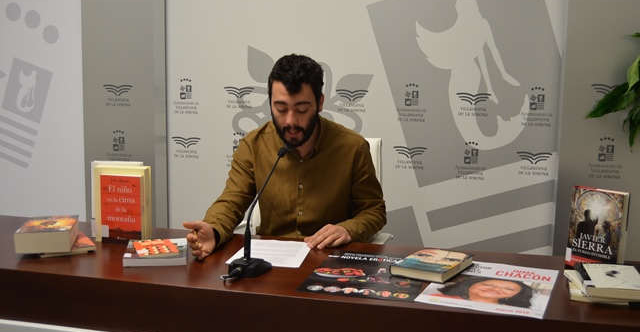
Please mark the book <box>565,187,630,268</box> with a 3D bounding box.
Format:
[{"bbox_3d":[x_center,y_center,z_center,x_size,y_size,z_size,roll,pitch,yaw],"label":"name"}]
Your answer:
[{"bbox_3d":[0.768,0.185,1.916,0.035,0.234,0.150,-2,8,-40],"label":"book"}]

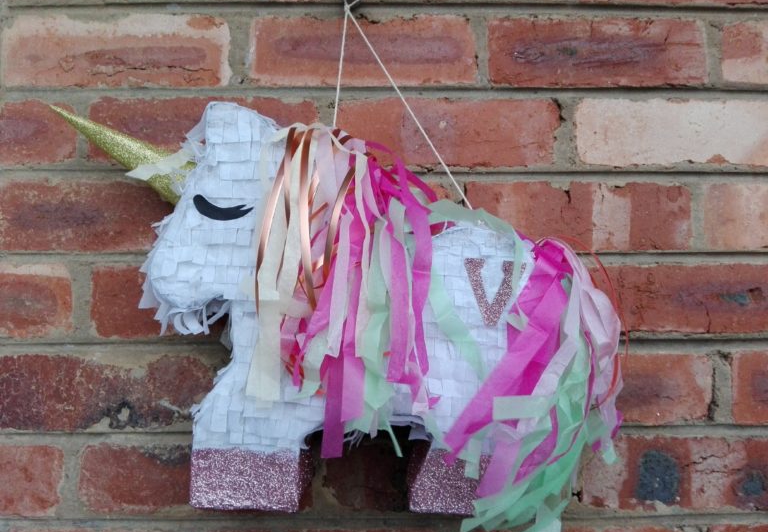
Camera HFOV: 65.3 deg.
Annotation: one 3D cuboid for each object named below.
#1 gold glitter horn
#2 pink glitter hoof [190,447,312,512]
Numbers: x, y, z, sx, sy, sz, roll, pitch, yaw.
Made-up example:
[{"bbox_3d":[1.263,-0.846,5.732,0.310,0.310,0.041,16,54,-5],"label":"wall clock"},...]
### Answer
[{"bbox_3d":[-0.227,-0.103,0.521,0.149,0.043,0.043,30,-3,2],"label":"gold glitter horn"},{"bbox_3d":[-0.107,0.168,0.502,0.084,0.045,0.077,2,-4,0],"label":"pink glitter hoof"}]

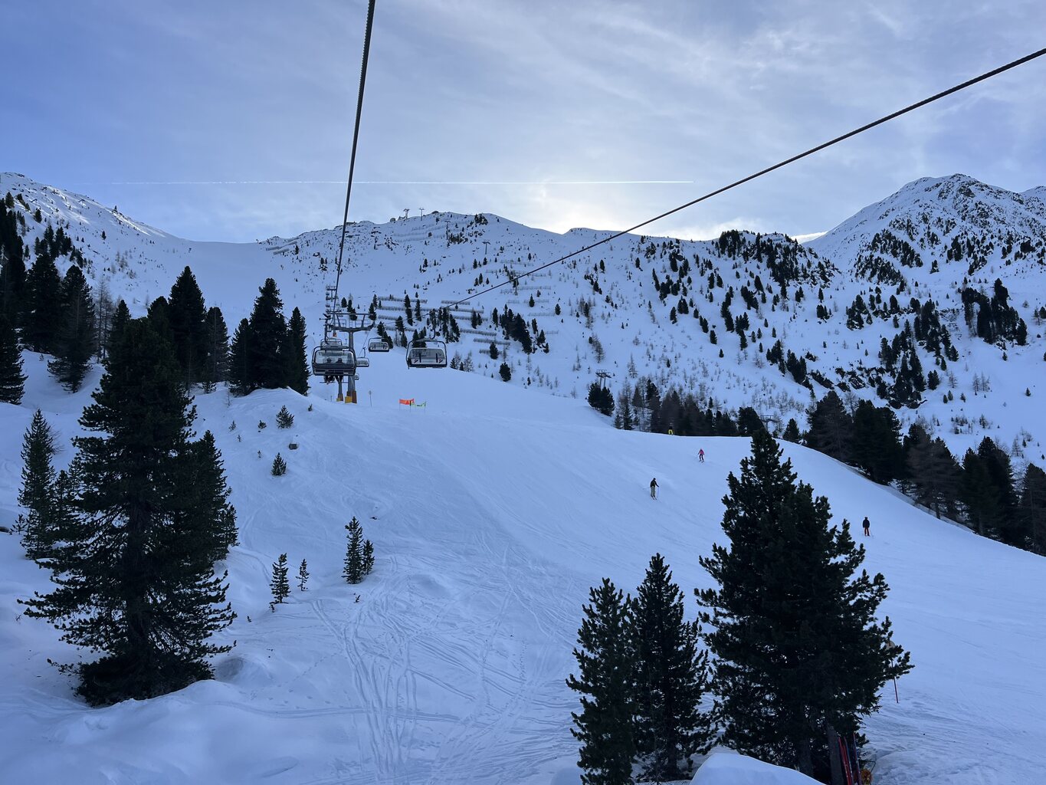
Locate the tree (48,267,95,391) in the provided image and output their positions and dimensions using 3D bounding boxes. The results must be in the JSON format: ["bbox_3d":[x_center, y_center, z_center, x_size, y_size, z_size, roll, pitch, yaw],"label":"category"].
[{"bbox_3d":[-40.074,-5.791,69.739,3.648,11.467,3.648,3,-9,-30],"label":"tree"}]

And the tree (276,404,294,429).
[{"bbox_3d":[-17.920,1.781,59.109,1.414,1.791,1.372,-2,-7,0],"label":"tree"}]

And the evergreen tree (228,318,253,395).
[{"bbox_3d":[-27.841,-3.655,78.474,3.102,7.779,3.009,-2,-7,0],"label":"evergreen tree"}]

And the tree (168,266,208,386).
[{"bbox_3d":[-35.711,-7.087,83.848,4.012,13.167,4.012,1,-8,-23],"label":"tree"}]

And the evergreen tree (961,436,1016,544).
[{"bbox_3d":[49.671,10.272,83.713,5.092,11.068,4.837,-6,-9,30],"label":"evergreen tree"}]

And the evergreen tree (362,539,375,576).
[{"bbox_3d":[-6.032,6.431,30.689,0.470,1.380,0.470,0,-8,-11],"label":"evergreen tree"}]

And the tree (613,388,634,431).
[{"bbox_3d":[18.378,3.046,143.494,3.731,8.104,3.619,-2,-7,0],"label":"tree"}]

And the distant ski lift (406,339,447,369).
[{"bbox_3d":[-5.916,-2.372,48.000,2.450,1.750,1.300,0,-7,-14],"label":"distant ski lift"}]

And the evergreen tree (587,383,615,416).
[{"bbox_3d":[14.941,1.321,150.427,5.293,6.623,4.764,-2,-7,6],"label":"evergreen tree"}]

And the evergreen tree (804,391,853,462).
[{"bbox_3d":[50.157,5.881,130.748,8.160,12.271,7.915,-2,-7,0],"label":"evergreen tree"}]

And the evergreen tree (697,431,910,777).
[{"bbox_3d":[7.242,5.407,20.272,5.202,8.876,4.682,-4,-8,19],"label":"evergreen tree"}]

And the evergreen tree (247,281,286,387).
[{"bbox_3d":[-25.798,-5.979,79.709,4.311,11.641,4.182,-2,-7,0],"label":"evergreen tree"}]

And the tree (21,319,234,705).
[{"bbox_3d":[-11.297,3.248,23.175,6.291,11.075,6.103,-2,-7,0],"label":"tree"}]

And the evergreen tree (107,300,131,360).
[{"bbox_3d":[-40.588,-6.048,79.415,2.809,6.809,2.724,-2,-7,0],"label":"evergreen tree"}]

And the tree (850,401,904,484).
[{"bbox_3d":[45.350,6.509,100.702,6.398,10.899,6.078,-5,-8,24],"label":"tree"}]

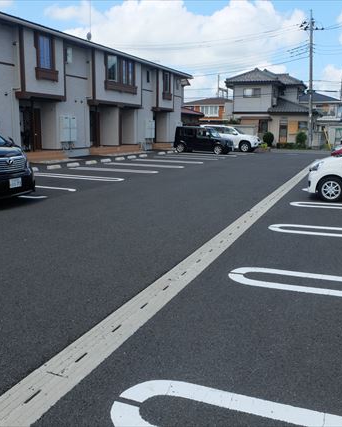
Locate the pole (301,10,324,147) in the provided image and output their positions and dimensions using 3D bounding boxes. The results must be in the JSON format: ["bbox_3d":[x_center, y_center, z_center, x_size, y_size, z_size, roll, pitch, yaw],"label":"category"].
[{"bbox_3d":[12.325,-11.612,37.469,1.800,11.600,0.800,4,12,21],"label":"pole"}]

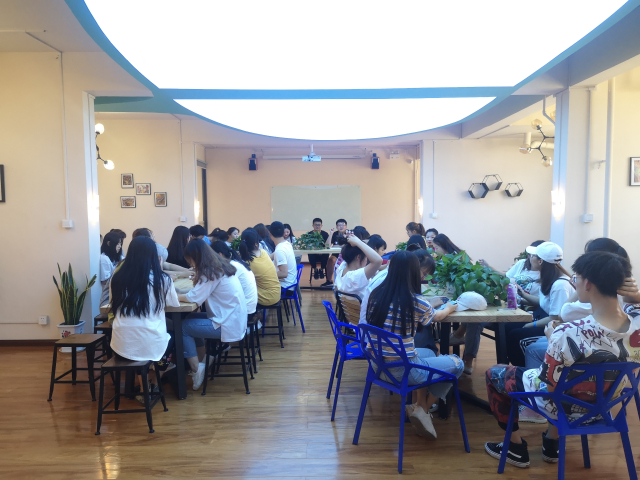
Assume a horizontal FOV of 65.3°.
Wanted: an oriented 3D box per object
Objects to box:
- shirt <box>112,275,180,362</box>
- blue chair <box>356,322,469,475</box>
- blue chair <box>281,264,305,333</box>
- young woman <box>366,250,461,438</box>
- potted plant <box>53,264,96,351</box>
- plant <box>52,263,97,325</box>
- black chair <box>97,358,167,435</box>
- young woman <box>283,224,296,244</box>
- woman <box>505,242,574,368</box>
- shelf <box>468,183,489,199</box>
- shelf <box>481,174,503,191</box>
[{"bbox_3d":[-1.280,0.548,3.660,0.480,0.620,0.350,-1,4,-4],"label":"shirt"},{"bbox_3d":[0.549,0.906,3.116,0.563,0.791,0.538,-3,5,-33],"label":"blue chair"},{"bbox_3d":[-0.526,0.763,6.435,0.570,0.820,0.530,-2,4,-19],"label":"blue chair"},{"bbox_3d":[0.654,0.723,3.366,0.690,1.300,0.480,-3,5,-39],"label":"young woman"},{"bbox_3d":[-2.592,0.713,5.335,0.417,0.946,0.310,-1,4,0],"label":"potted plant"},{"bbox_3d":[-2.593,0.574,5.325,0.417,0.669,0.310,-1,4,0],"label":"plant"},{"bbox_3d":[-1.325,1.069,3.529,0.399,0.448,0.399,-1,4,-2],"label":"black chair"},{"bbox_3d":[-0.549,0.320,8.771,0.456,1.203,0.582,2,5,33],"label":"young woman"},{"bbox_3d":[1.853,0.662,4.335,0.670,1.280,0.470,1,4,13],"label":"woman"},{"bbox_3d":[3.275,-1.023,10.316,0.370,0.320,0.120,0,4,0],"label":"shelf"},{"bbox_3d":[3.120,-1.046,9.080,0.300,0.260,0.140,-1,4,0],"label":"shelf"}]

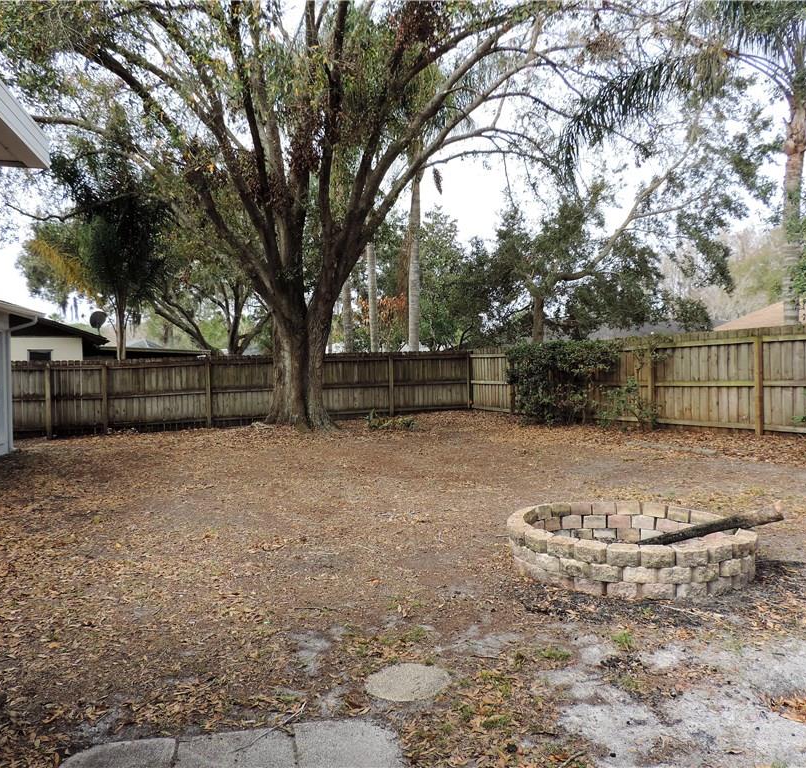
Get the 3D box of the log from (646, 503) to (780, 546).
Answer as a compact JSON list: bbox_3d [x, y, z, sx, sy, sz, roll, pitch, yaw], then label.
[{"bbox_3d":[2.144,1.052,5.096,1.060,0.105,0.105,-25,-11,29],"label":"log"}]

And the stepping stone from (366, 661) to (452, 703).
[{"bbox_3d":[0.020,1.371,3.240,0.390,0.050,0.390,-1,1,0],"label":"stepping stone"}]

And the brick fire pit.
[{"bbox_3d":[1.622,1.149,5.141,1.700,0.300,1.660,-1,1,0],"label":"brick fire pit"}]

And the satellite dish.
[{"bbox_3d":[-9.451,-1.937,22.000,0.360,0.660,0.570,0,1,45],"label":"satellite dish"}]

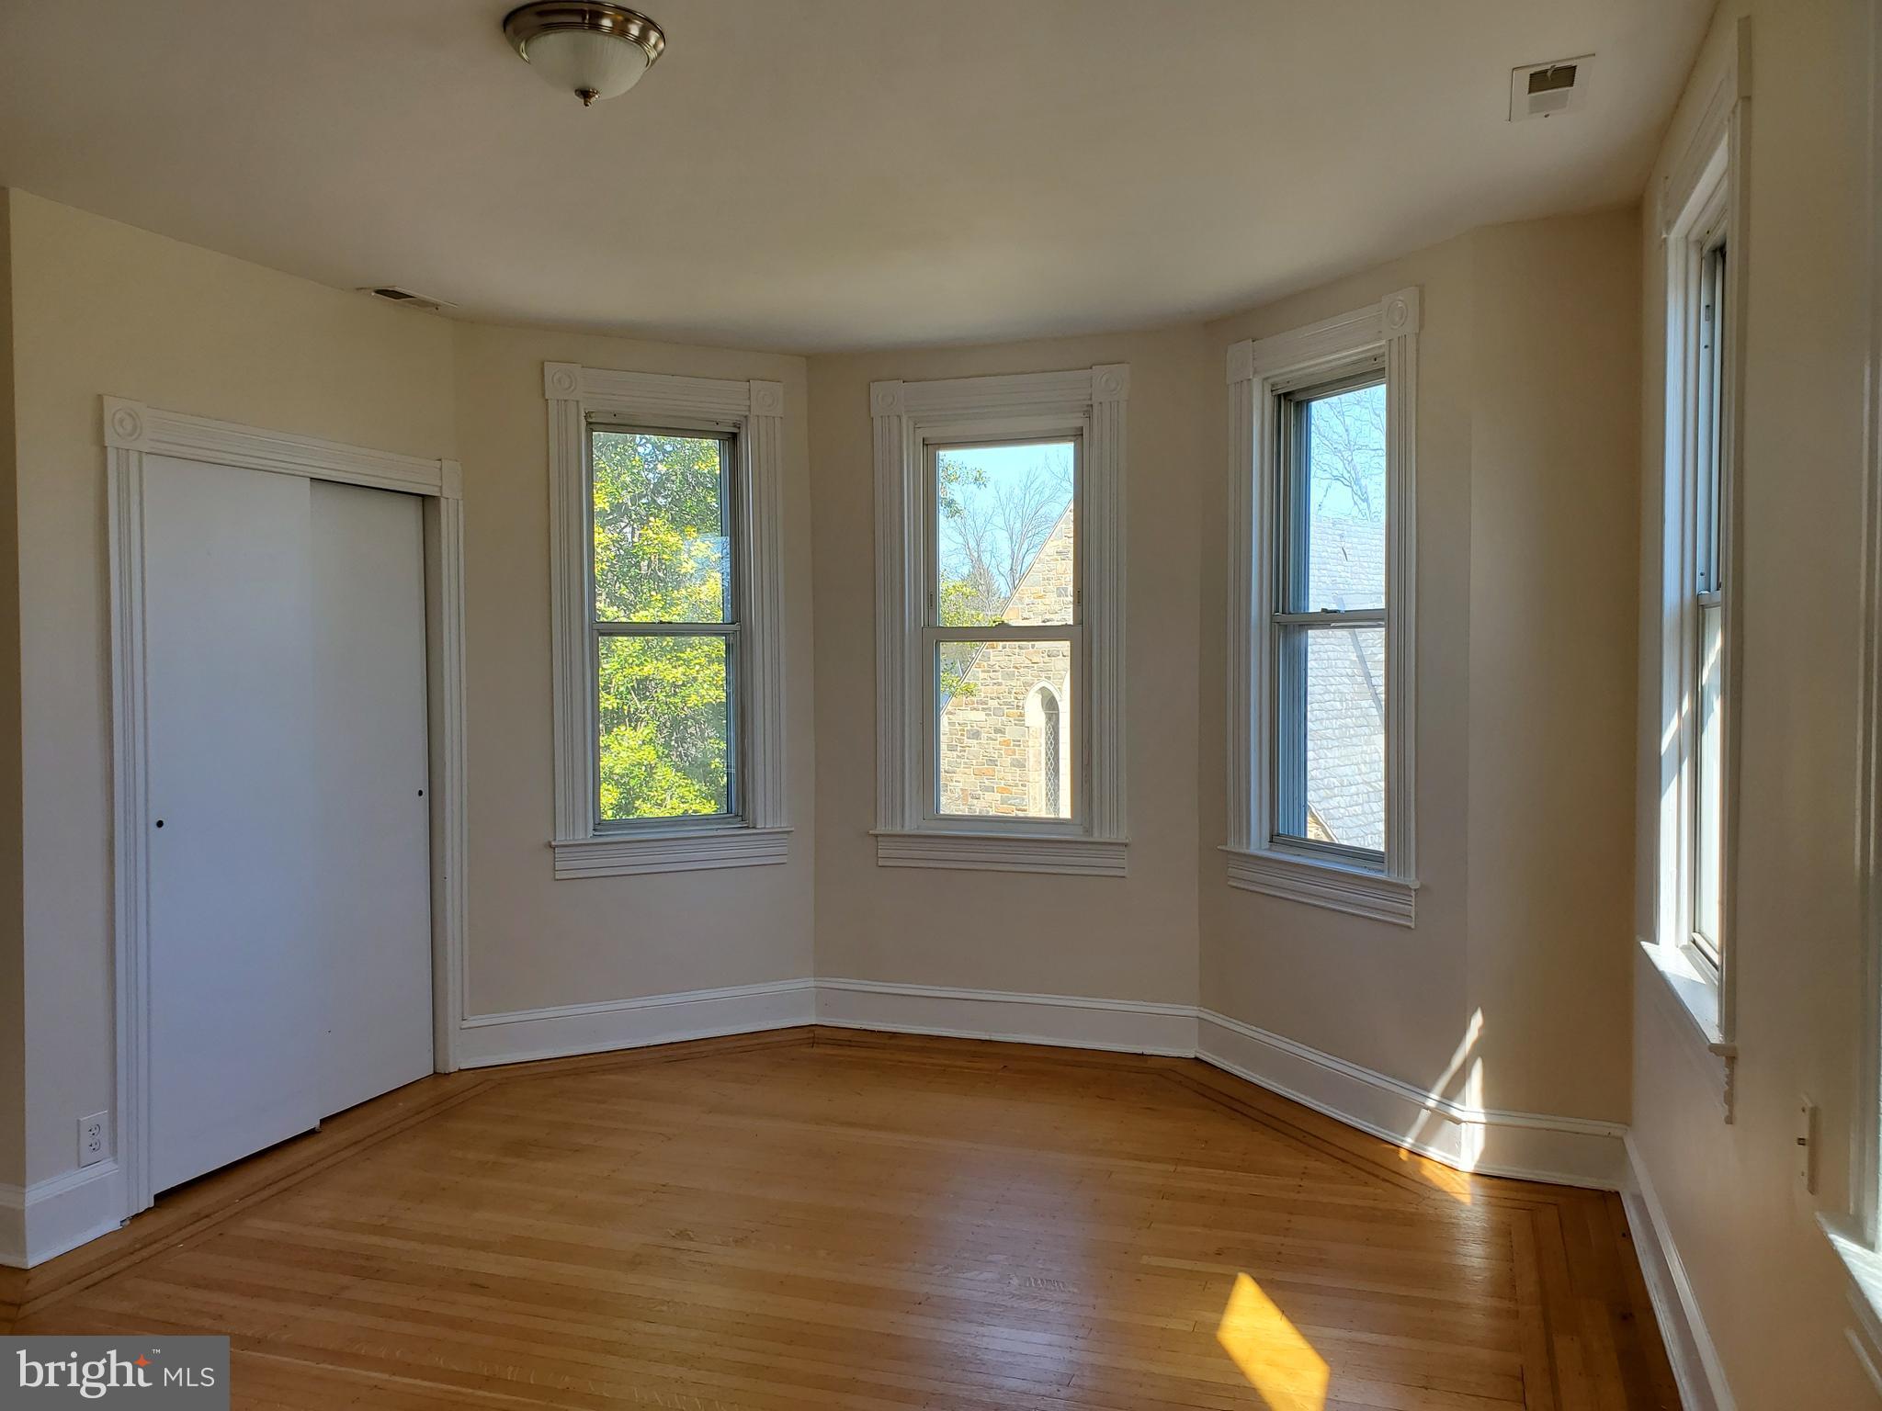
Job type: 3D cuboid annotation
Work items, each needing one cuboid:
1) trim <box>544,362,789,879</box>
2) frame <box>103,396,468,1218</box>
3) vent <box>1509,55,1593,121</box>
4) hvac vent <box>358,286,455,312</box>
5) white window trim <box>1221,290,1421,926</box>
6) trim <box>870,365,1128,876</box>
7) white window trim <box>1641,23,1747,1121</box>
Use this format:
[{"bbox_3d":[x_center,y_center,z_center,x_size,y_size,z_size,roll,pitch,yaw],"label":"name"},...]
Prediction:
[{"bbox_3d":[-0.997,-0.294,5.234,0.900,1.817,0.130,-2,2,-25],"label":"trim"},{"bbox_3d":[-1.932,0.242,4.280,0.110,2.116,1.354,0,2,21],"label":"frame"},{"bbox_3d":[1.253,-1.256,2.908,0.148,0.020,0.300,0,2,20],"label":"vent"},{"bbox_3d":[-1.699,-1.289,4.516,0.148,0.020,0.295,0,2,20],"label":"hvac vent"},{"bbox_3d":[1.181,-0.282,4.389,0.130,1.817,0.910,-1,2,-25],"label":"white window trim"},{"bbox_3d":[0.217,-0.303,5.203,0.978,1.817,0.120,0,2,20],"label":"trim"},{"bbox_3d":[1.453,-0.224,2.727,0.130,1.817,0.890,0,2,20],"label":"white window trim"}]

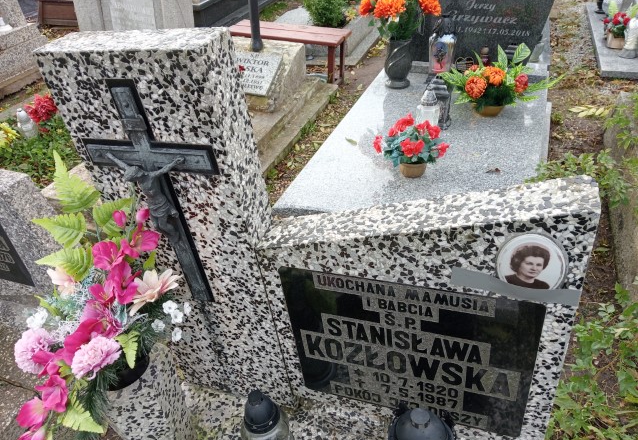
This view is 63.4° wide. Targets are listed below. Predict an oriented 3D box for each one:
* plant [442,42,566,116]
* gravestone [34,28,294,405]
[{"bbox_3d":[0.850,-0.662,2.425,0.560,0.295,0.290,4,36,16],"label":"plant"},{"bbox_3d":[-0.238,0.061,1.075,0.298,0.881,0.101,6,39,19],"label":"gravestone"}]

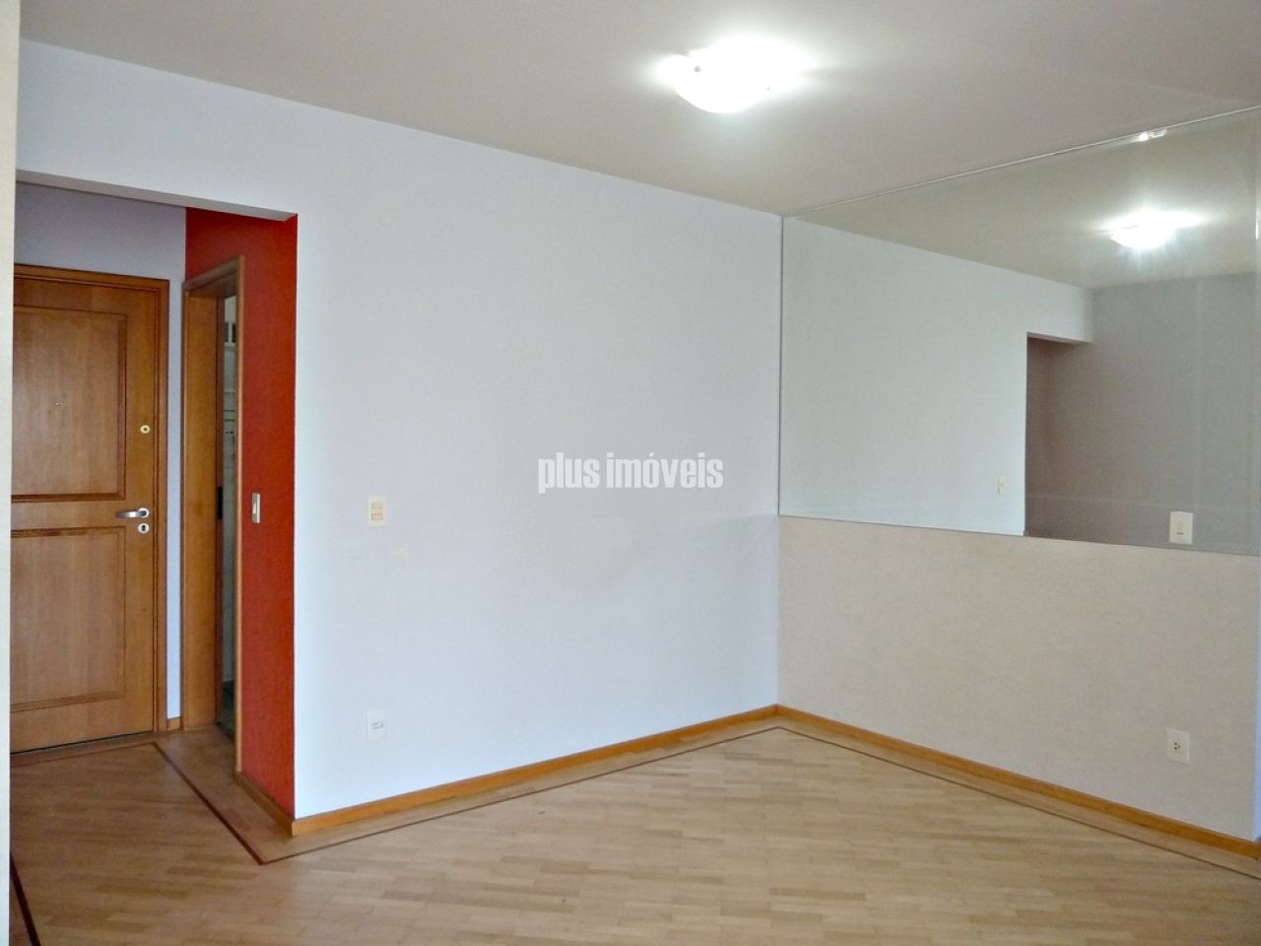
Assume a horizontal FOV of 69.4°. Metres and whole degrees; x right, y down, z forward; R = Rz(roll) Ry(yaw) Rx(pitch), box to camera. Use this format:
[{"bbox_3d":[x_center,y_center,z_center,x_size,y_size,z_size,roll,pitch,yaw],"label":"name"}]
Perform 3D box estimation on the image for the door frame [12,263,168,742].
[{"bbox_3d":[-2.594,0.180,4.128,0.870,2.140,0.060,0,2,-39],"label":"door frame"}]

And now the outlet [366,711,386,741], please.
[{"bbox_3d":[-0.943,0.940,3.391,0.072,0.112,0.010,0,2,-39],"label":"outlet"}]

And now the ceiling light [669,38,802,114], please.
[{"bbox_3d":[0.304,-1.192,2.886,0.360,0.120,0.360,0,2,-39],"label":"ceiling light"}]

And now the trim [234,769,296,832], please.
[{"bbox_3d":[-1.400,1.252,3.467,0.016,0.064,0.672,0,2,-39],"label":"trim"}]

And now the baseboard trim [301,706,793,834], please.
[{"bbox_3d":[-0.198,1.258,4.008,2.529,0.064,0.016,0,2,-39],"label":"baseboard trim"}]

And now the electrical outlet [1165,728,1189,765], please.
[{"bbox_3d":[1.995,0.996,3.321,0.010,0.112,0.074,0,2,-39],"label":"electrical outlet"}]

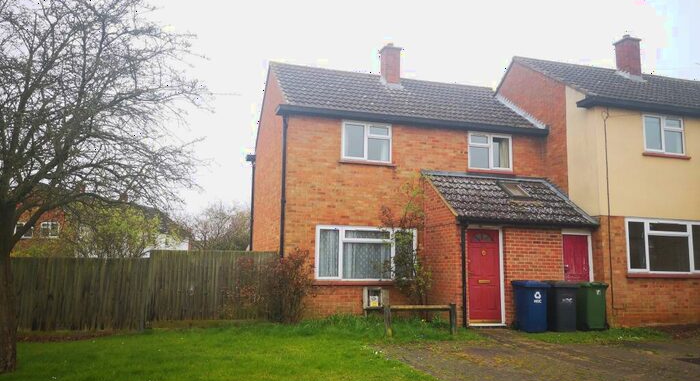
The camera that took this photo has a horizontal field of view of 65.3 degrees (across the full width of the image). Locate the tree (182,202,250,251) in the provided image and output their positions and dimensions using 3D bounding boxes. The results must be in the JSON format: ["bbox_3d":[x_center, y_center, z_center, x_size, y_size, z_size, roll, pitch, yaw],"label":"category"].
[{"bbox_3d":[-8.008,2.810,33.000,4.300,4.300,4.000,1,-6,0],"label":"tree"}]

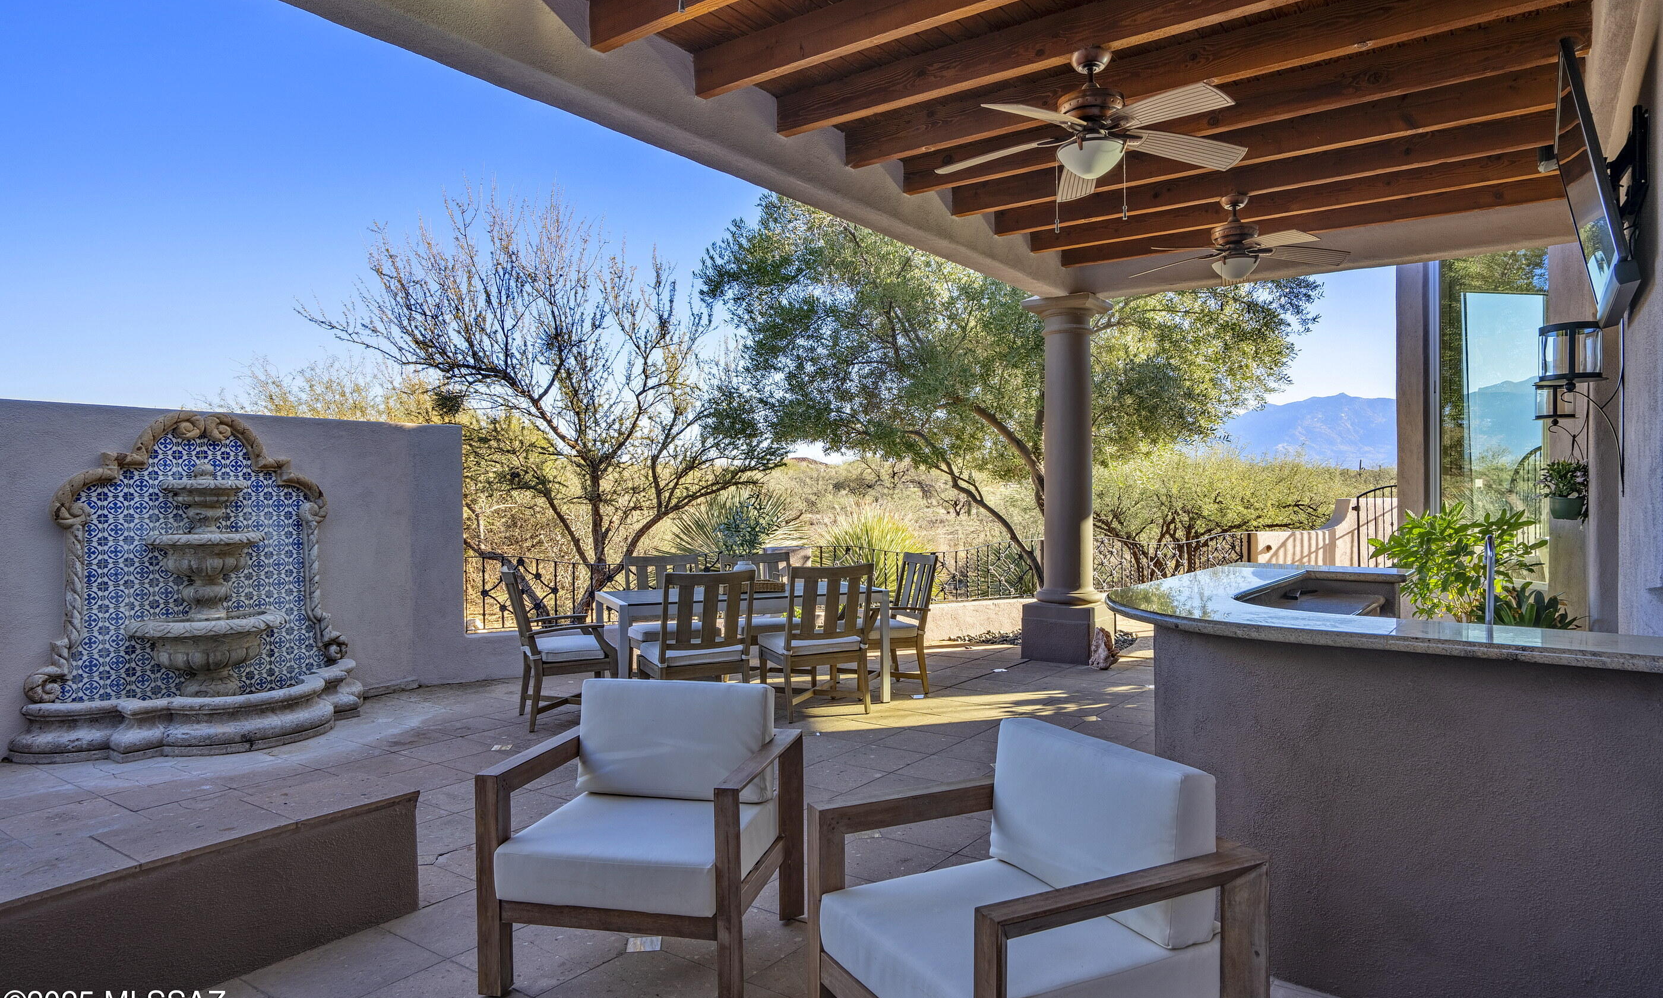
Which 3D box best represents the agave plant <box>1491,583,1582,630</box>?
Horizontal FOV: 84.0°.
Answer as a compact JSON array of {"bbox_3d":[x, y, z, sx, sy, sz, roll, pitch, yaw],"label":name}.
[{"bbox_3d":[4.350,0.730,5.700,0.580,0.430,0.600,0,0,-38],"label":"agave plant"}]

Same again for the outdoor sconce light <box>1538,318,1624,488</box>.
[{"bbox_3d":[3.336,-0.400,4.157,0.340,0.790,0.320,0,0,38],"label":"outdoor sconce light"}]

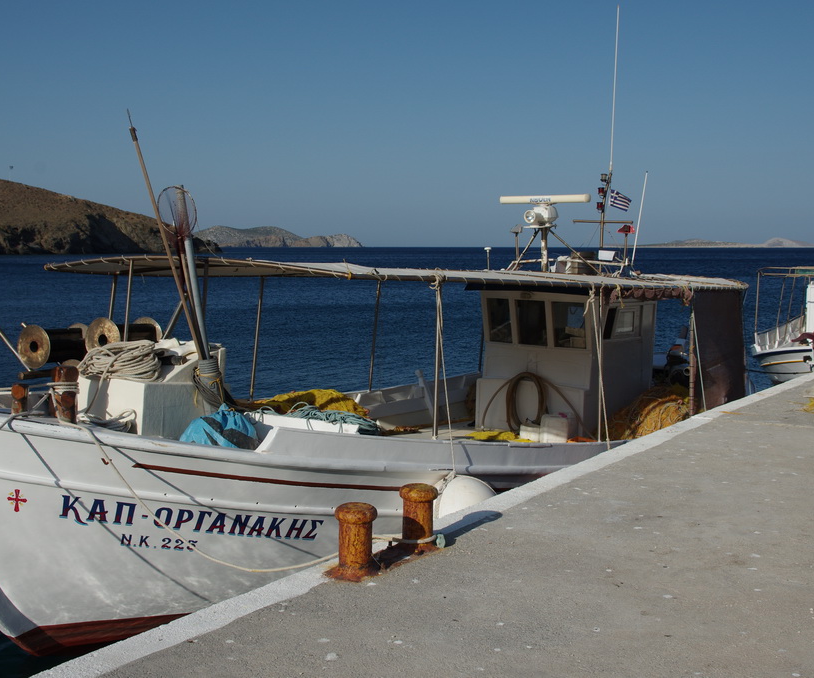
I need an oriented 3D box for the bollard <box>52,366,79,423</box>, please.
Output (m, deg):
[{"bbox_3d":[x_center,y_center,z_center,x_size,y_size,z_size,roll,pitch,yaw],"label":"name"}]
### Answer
[{"bbox_3d":[-1.965,0.320,6.051,0.140,0.320,0.140,4,6,36],"label":"bollard"}]

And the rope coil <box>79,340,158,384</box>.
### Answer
[{"bbox_3d":[-1.906,0.149,6.939,0.520,0.240,0.460,4,6,36],"label":"rope coil"}]

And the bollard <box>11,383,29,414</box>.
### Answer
[{"bbox_3d":[-2.209,0.340,6.003,0.100,0.190,0.100,4,6,36],"label":"bollard"}]

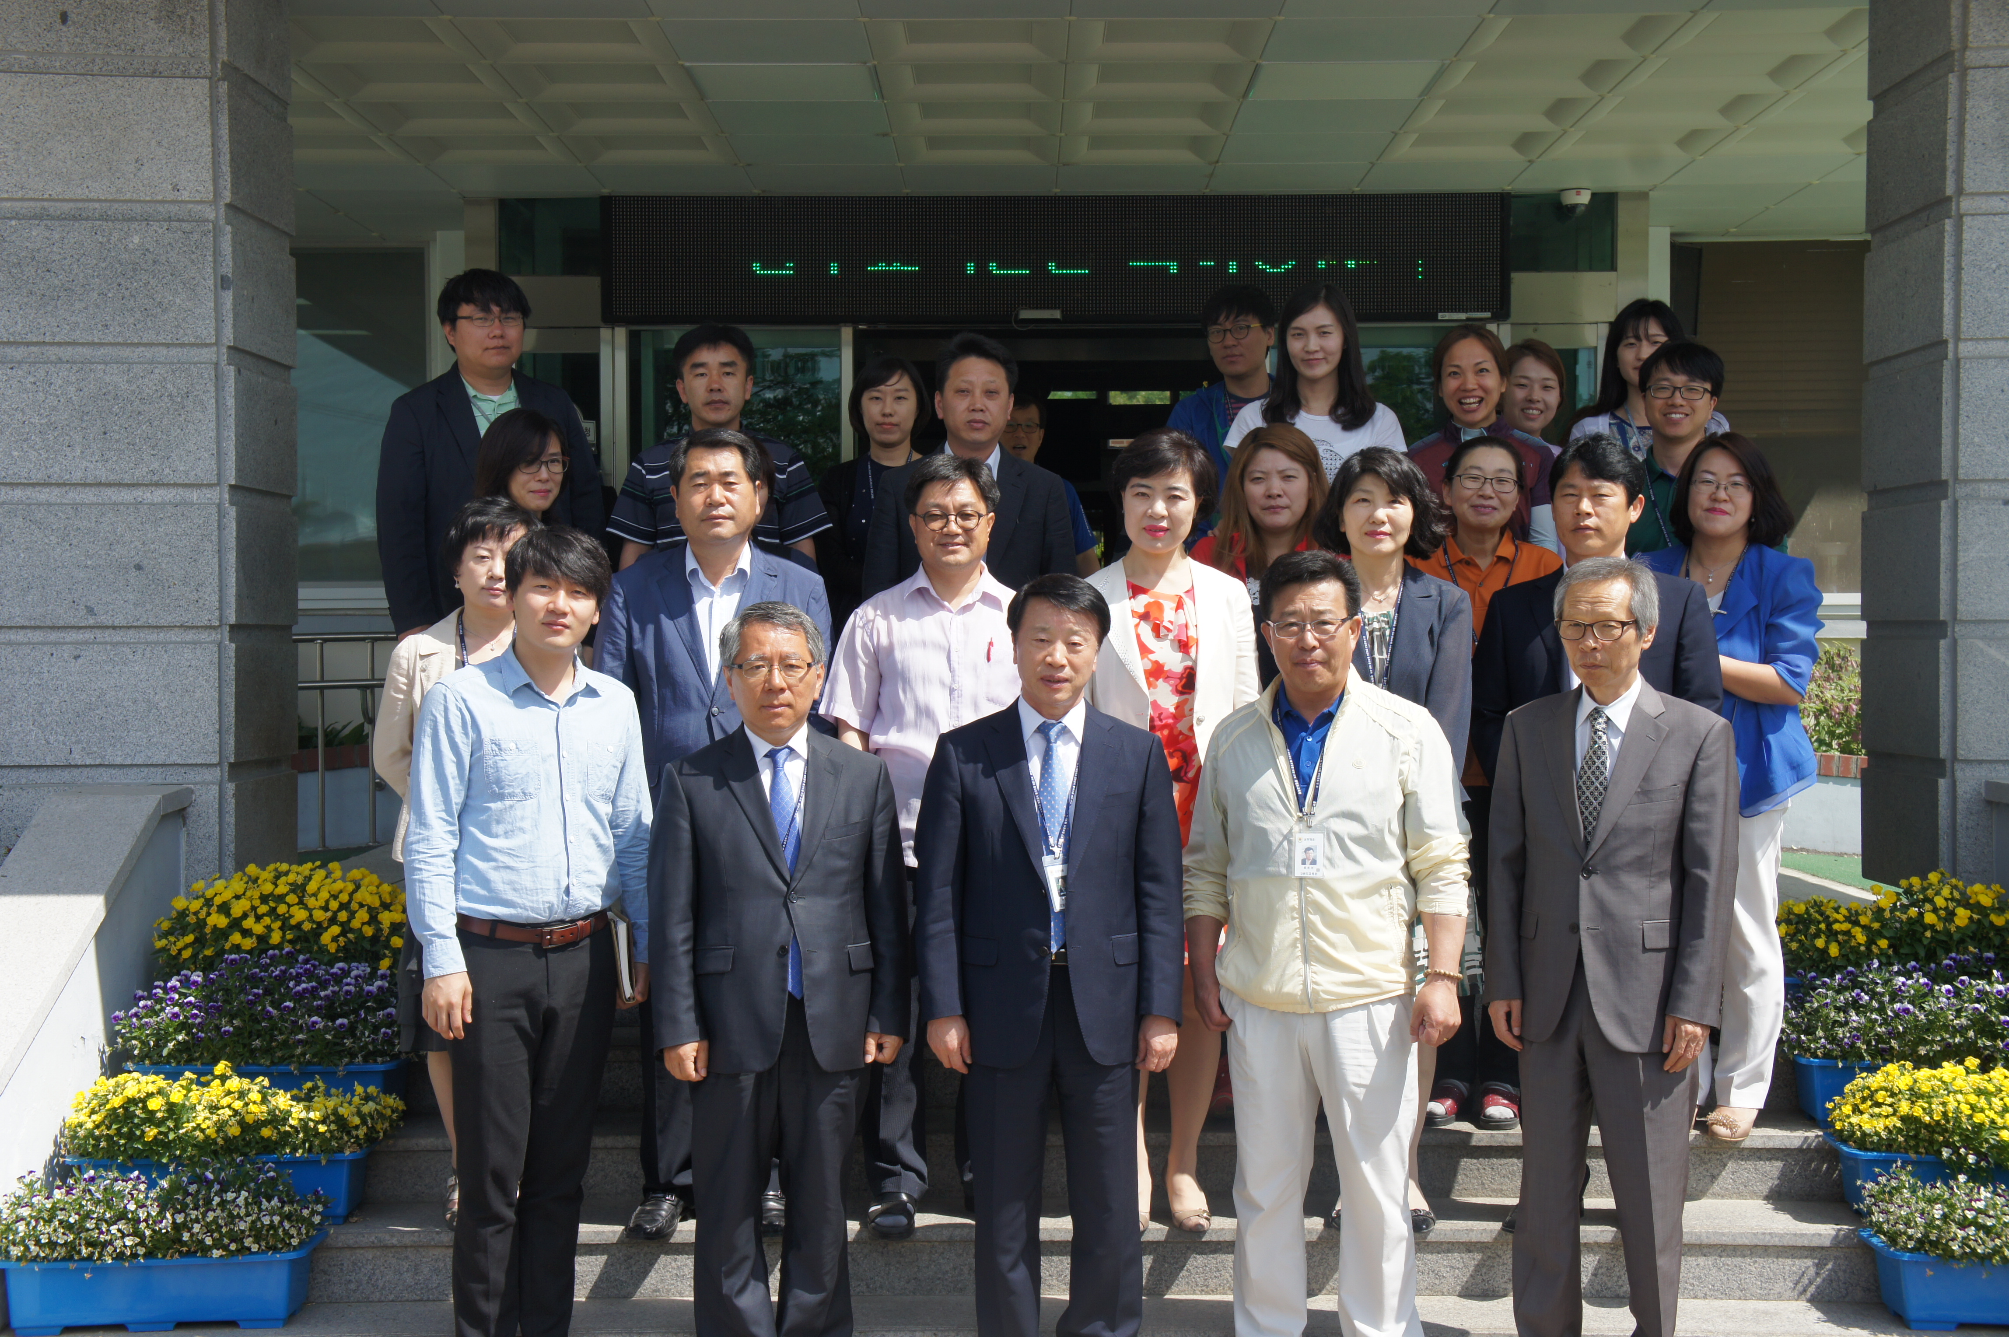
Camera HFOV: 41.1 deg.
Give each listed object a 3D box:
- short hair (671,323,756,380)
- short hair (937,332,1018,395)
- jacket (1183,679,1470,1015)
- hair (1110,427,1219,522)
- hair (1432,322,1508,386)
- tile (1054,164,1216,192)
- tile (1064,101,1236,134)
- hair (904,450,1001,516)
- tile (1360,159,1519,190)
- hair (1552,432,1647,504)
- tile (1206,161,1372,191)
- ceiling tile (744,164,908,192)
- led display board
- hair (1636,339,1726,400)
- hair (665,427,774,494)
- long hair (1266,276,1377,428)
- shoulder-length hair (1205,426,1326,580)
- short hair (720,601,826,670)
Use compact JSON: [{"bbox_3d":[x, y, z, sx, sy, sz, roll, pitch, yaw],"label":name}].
[{"bbox_3d":[-0.720,-0.768,6.620,0.200,0.165,0.220,0,1,-3],"label":"short hair"},{"bbox_3d":[-0.065,-0.730,6.520,0.192,0.180,0.220,0,1,0],"label":"short hair"},{"bbox_3d":[0.582,0.321,4.830,0.520,0.610,0.300,0,1,7],"label":"jacket"},{"bbox_3d":[0.355,-0.429,5.930,0.236,0.210,0.245,0,1,7],"label":"hair"},{"bbox_3d":[1.163,-0.768,6.680,0.190,0.190,0.220,0,1,9],"label":"hair"},{"bbox_3d":[0.509,-1.936,10.487,0.600,0.030,0.600,0,1,0],"label":"tile"},{"bbox_3d":[0.502,-1.915,9.195,0.600,0.060,0.600,0,1,0],"label":"tile"},{"bbox_3d":[-0.113,-0.387,5.770,0.205,0.165,0.210,0,1,1],"label":"hair"},{"bbox_3d":[1.697,-1.922,10.360,0.600,0.030,0.600,0,1,0],"label":"tile"},{"bbox_3d":[1.302,-0.422,5.860,0.205,0.190,0.230,0,1,27],"label":"hair"},{"bbox_3d":[1.104,-1.929,10.398,0.600,0.030,0.600,0,1,0],"label":"tile"},{"bbox_3d":[-0.695,-1.924,10.444,0.600,0.030,0.600,0,1,0],"label":"ceiling tile"},{"bbox_3d":[0.211,-1.667,10.920,3.680,0.540,0.150,0,1,0],"label":"led display board"},{"bbox_3d":[1.615,-0.703,6.400,0.205,0.170,0.210,-2,0,11],"label":"hair"},{"bbox_3d":[-0.621,-0.442,5.820,0.205,0.165,0.210,0,1,-1],"label":"hair"},{"bbox_3d":[0.797,-0.785,6.750,0.280,0.385,0.230,0,1,7],"label":"long hair"},{"bbox_3d":[0.612,-0.379,6.200,0.280,0.380,0.240,0,1,6],"label":"shoulder-length hair"},{"bbox_3d":[-0.425,-0.053,4.920,0.190,0.145,0.205,0,1,-3],"label":"short hair"}]

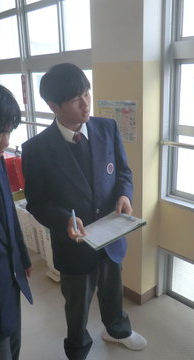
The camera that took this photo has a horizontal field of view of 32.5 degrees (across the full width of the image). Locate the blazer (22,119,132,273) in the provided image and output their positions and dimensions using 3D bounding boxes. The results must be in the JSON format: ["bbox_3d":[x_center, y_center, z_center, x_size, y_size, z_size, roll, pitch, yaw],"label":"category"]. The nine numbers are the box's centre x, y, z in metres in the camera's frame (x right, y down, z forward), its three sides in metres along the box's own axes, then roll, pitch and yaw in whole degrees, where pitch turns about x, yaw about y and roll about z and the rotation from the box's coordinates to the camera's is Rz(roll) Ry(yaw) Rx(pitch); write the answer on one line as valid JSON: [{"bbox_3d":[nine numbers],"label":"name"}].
[{"bbox_3d":[-0.088,0.068,1.698,0.540,0.730,0.380,-11,20,-27],"label":"blazer"}]

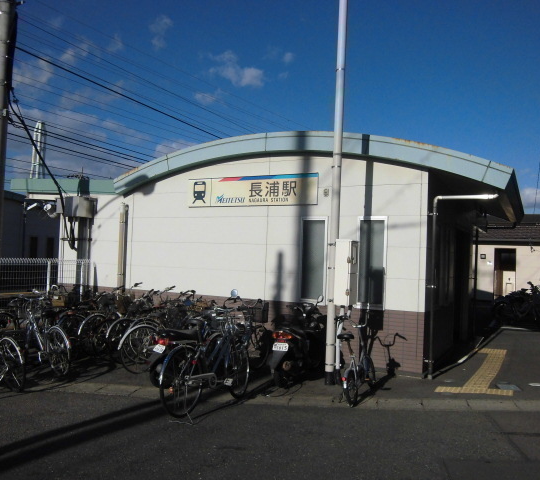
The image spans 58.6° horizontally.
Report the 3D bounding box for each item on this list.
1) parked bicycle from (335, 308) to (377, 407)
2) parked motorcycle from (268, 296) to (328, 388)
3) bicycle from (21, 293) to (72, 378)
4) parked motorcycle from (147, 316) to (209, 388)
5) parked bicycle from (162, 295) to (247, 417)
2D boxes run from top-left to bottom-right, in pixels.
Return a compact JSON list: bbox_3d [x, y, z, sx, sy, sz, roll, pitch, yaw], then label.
[{"bbox_3d":[1.080,1.311,5.620,0.520,1.020,1.420,1,-2,22],"label":"parked bicycle"},{"bbox_3d":[0.400,1.286,6.400,0.680,1.080,1.800,1,-2,26],"label":"parked motorcycle"},{"bbox_3d":[-3.050,1.249,6.480,1.700,1.000,0.560,0,-3,43],"label":"bicycle"},{"bbox_3d":[-0.880,1.253,6.030,0.660,1.030,1.800,0,-3,39],"label":"parked motorcycle"},{"bbox_3d":[-0.600,1.207,5.030,0.570,1.090,1.730,1,-2,28],"label":"parked bicycle"}]

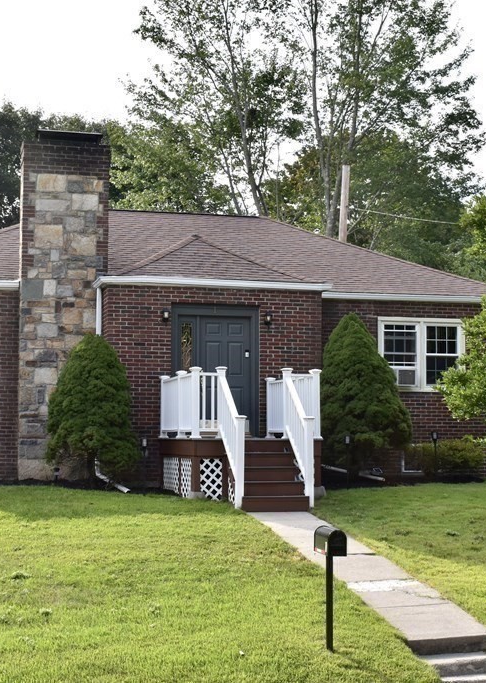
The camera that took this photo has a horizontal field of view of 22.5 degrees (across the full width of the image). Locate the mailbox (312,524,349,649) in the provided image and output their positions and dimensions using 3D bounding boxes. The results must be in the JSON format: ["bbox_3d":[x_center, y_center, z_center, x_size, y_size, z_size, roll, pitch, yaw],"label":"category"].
[{"bbox_3d":[0.765,2.160,10.688,0.170,1.060,0.500,1,-4,-11],"label":"mailbox"}]

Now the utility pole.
[{"bbox_3d":[2.725,-0.839,35.886,0.260,8.840,0.260,5,-4,-13],"label":"utility pole"}]

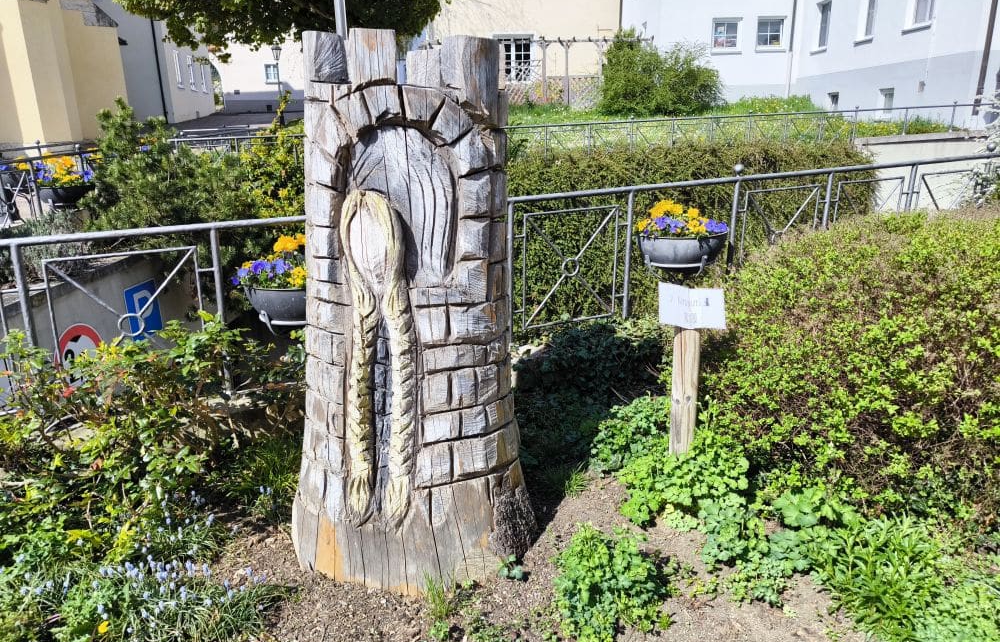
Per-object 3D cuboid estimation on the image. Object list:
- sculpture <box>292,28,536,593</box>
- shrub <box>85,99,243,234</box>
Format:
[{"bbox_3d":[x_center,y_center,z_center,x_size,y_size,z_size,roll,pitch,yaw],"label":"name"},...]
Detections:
[{"bbox_3d":[-0.311,-0.044,2.507,0.880,1.800,0.760,-2,15,-4],"label":"sculpture"},{"bbox_3d":[-3.428,-1.489,7.036,1.650,1.500,1.500,-8,16,-24],"label":"shrub"}]

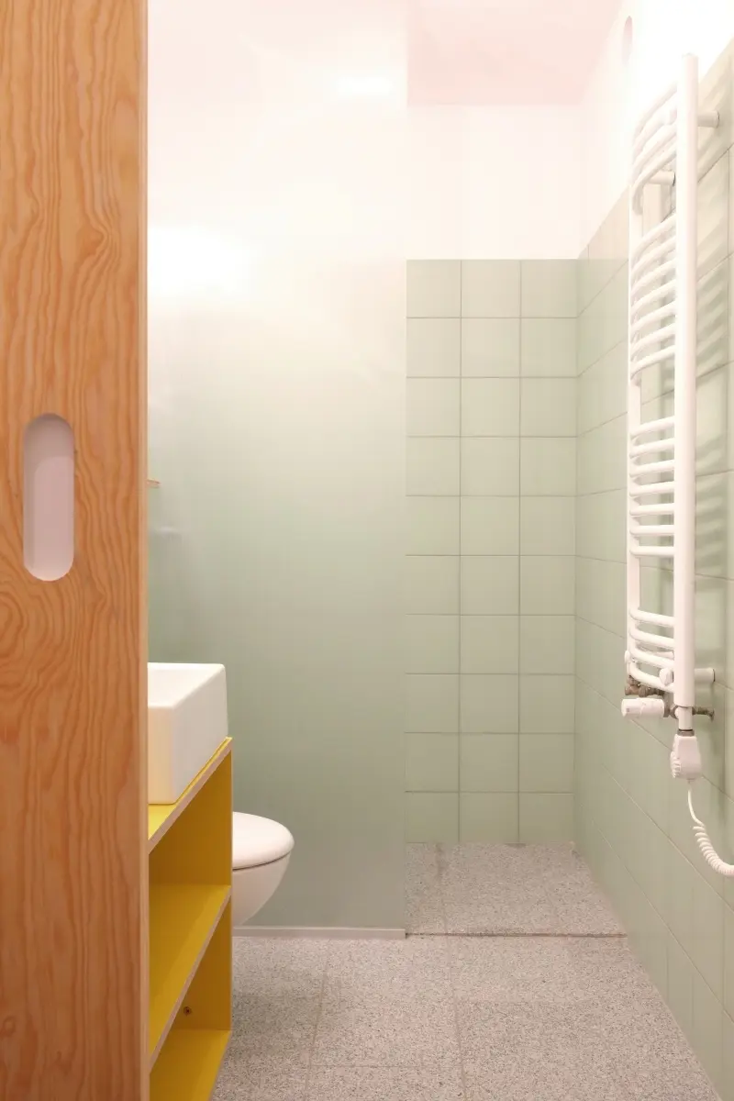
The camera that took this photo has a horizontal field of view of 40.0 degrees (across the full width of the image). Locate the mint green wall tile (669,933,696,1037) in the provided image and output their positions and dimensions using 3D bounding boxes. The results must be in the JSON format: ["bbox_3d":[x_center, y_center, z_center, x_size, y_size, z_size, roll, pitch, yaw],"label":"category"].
[{"bbox_3d":[0.682,0.940,2.185,0.009,0.175,0.194,0,1,1],"label":"mint green wall tile"}]

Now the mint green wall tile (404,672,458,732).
[{"bbox_3d":[0.216,0.522,3.439,0.199,0.199,0.009,0,1,1],"label":"mint green wall tile"}]

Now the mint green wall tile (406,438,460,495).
[{"bbox_3d":[0.215,-0.283,3.405,0.196,0.198,0.009,0,1,1],"label":"mint green wall tile"}]

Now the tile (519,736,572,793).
[{"bbox_3d":[0.612,0.723,3.434,0.188,0.199,0.009,0,1,1],"label":"tile"}]

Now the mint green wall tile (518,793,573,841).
[{"bbox_3d":[0.610,0.906,3.427,0.188,0.173,0.009,0,1,1],"label":"mint green wall tile"}]

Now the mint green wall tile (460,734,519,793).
[{"bbox_3d":[0.417,0.723,3.439,0.199,0.199,0.009,0,1,1],"label":"mint green wall tile"}]

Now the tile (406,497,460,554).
[{"bbox_3d":[0.215,-0.083,3.410,0.196,0.198,0.009,0,1,1],"label":"tile"}]

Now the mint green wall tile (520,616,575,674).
[{"bbox_3d":[0.611,0.319,3.414,0.188,0.198,0.009,0,1,1],"label":"mint green wall tile"}]

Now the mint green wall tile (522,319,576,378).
[{"bbox_3d":[0.613,-0.684,3.404,0.188,0.199,0.009,0,1,1],"label":"mint green wall tile"}]

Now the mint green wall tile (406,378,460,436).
[{"bbox_3d":[0.217,-0.483,3.417,0.199,0.199,0.009,0,1,1],"label":"mint green wall tile"}]

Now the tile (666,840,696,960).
[{"bbox_3d":[0.678,0.747,2.168,0.009,0.198,0.195,0,1,1],"label":"tile"}]

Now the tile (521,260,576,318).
[{"bbox_3d":[0.610,-0.879,3.382,0.187,0.192,0.009,0,1,1],"label":"tile"}]

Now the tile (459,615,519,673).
[{"bbox_3d":[0.414,0.318,3.414,0.198,0.198,0.009,0,1,1],"label":"tile"}]

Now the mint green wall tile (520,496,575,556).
[{"bbox_3d":[0.609,-0.082,3.400,0.187,0.198,0.009,0,1,1],"label":"mint green wall tile"}]

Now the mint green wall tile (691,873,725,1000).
[{"bbox_3d":[0.678,0.755,1.993,0.009,0.199,0.194,0,1,1],"label":"mint green wall tile"}]

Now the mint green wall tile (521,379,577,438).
[{"bbox_3d":[0.613,-0.483,3.408,0.188,0.199,0.009,0,1,1],"label":"mint green wall tile"}]

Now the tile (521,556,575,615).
[{"bbox_3d":[0.611,0.119,3.409,0.188,0.198,0.009,0,1,1],"label":"tile"}]

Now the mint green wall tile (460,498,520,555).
[{"bbox_3d":[0.416,-0.081,3.407,0.198,0.198,0.009,0,1,1],"label":"mint green wall tile"}]

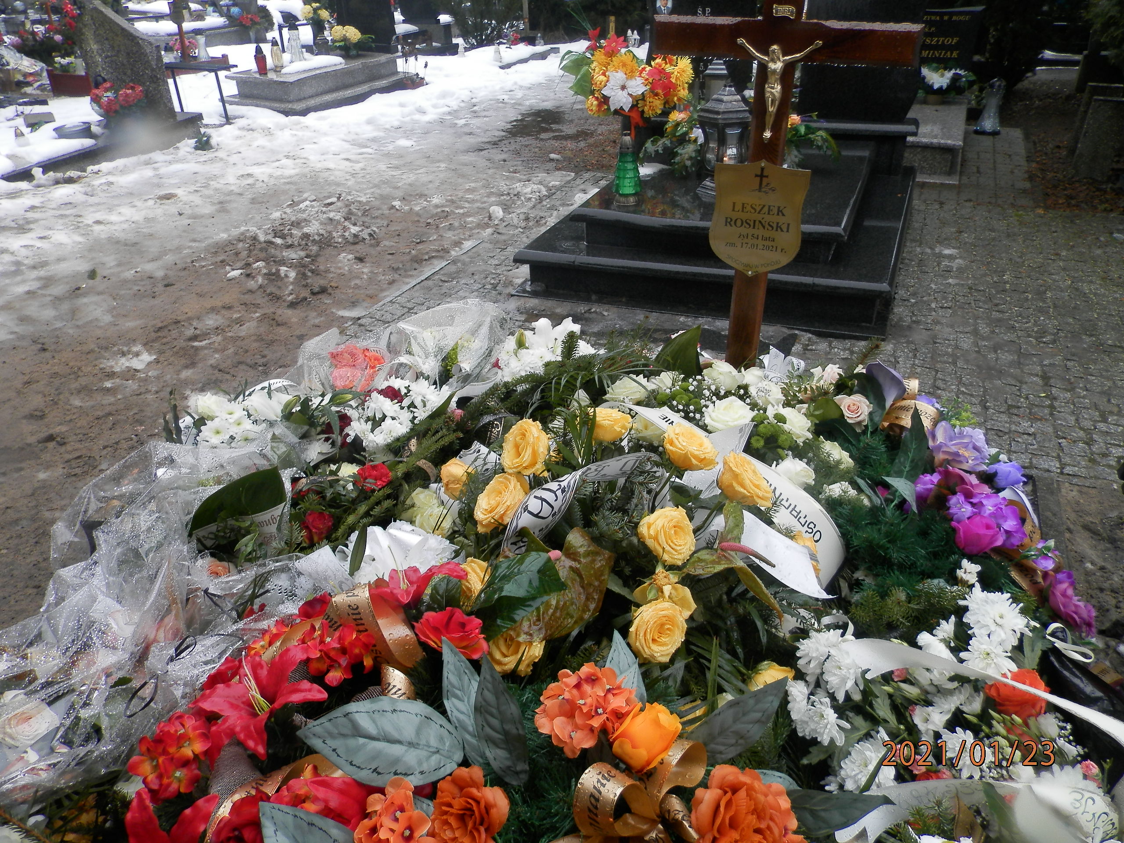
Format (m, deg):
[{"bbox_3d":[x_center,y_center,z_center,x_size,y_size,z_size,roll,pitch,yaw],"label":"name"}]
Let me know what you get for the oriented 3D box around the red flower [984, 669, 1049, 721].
[{"bbox_3d":[0.543,0.326,0.970,0.076,0.058,0.072,23,64,30],"label":"red flower"}]

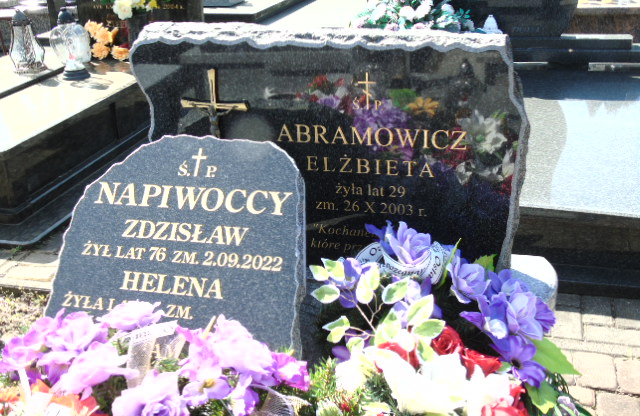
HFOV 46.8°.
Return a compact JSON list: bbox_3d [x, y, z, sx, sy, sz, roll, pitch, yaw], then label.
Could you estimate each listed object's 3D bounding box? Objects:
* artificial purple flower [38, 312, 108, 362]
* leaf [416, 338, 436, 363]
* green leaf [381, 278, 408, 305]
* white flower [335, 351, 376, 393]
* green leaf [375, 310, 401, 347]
[{"bbox_3d":[-0.443,0.231,1.330,0.120,0.085,0.083,-7,61,-11],"label":"artificial purple flower"},{"bbox_3d":[0.199,0.266,1.380,0.035,0.040,0.020,-4,26,-1],"label":"leaf"},{"bbox_3d":[0.149,0.166,1.470,0.066,0.020,0.041,-34,69,-11],"label":"green leaf"},{"bbox_3d":[0.068,0.314,1.420,0.080,0.065,0.080,1,60,7],"label":"white flower"},{"bbox_3d":[0.126,0.225,1.380,0.046,0.060,0.025,-4,26,-1],"label":"green leaf"}]

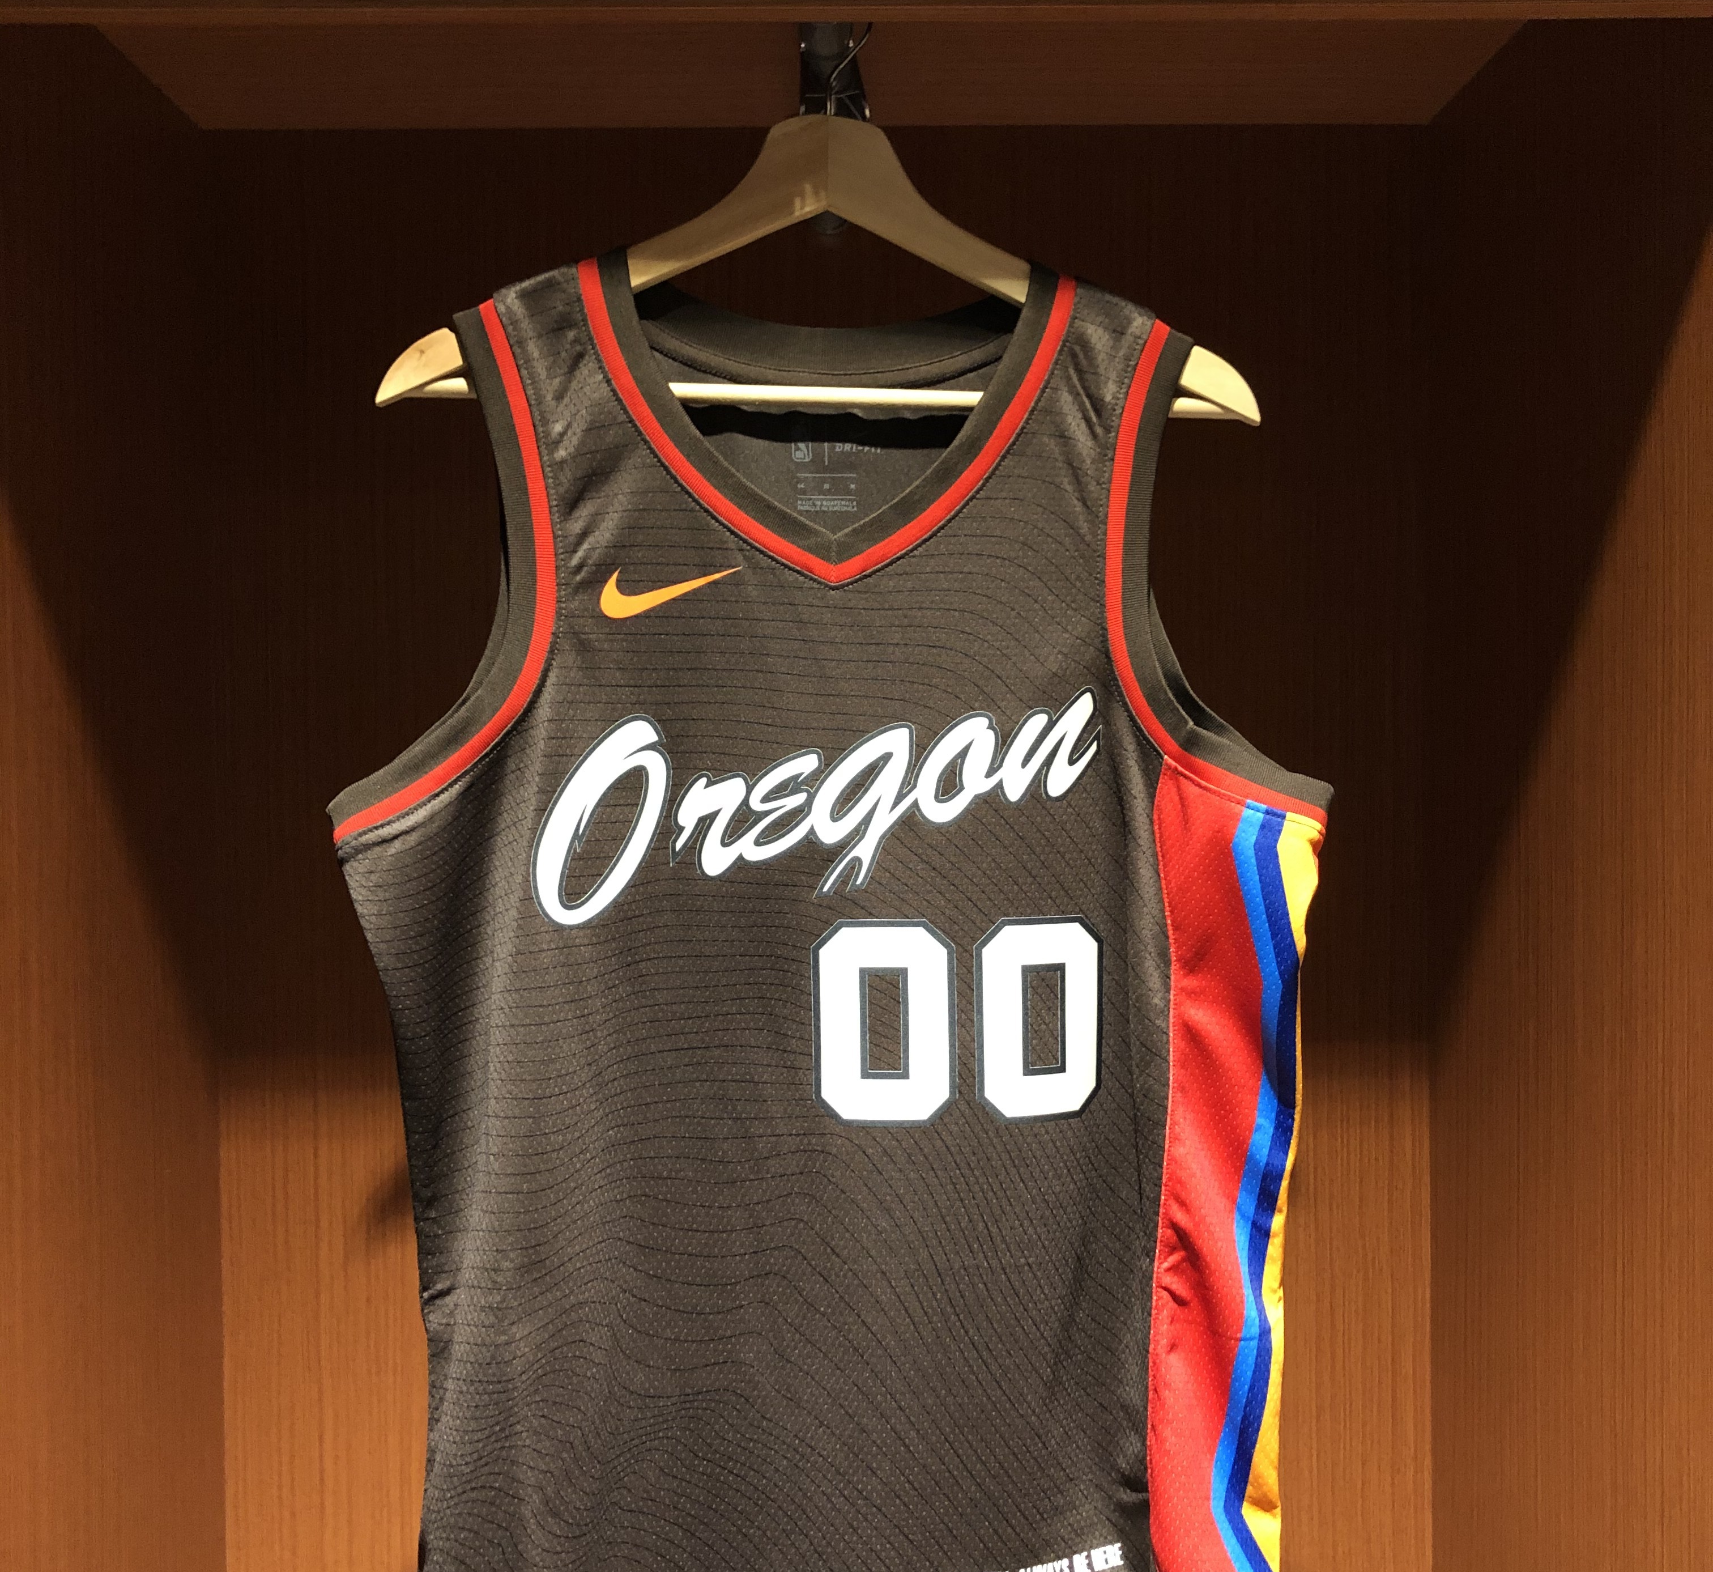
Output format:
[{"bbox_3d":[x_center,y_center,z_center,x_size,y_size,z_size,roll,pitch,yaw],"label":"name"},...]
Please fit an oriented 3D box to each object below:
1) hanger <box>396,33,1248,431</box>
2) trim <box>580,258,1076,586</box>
[{"bbox_3d":[-0.017,-0.282,0.920,0.440,0.212,0.045,0,1,-5],"label":"hanger"},{"bbox_3d":[-0.014,-0.177,0.900,0.243,0.163,0.060,0,1,-5],"label":"trim"}]

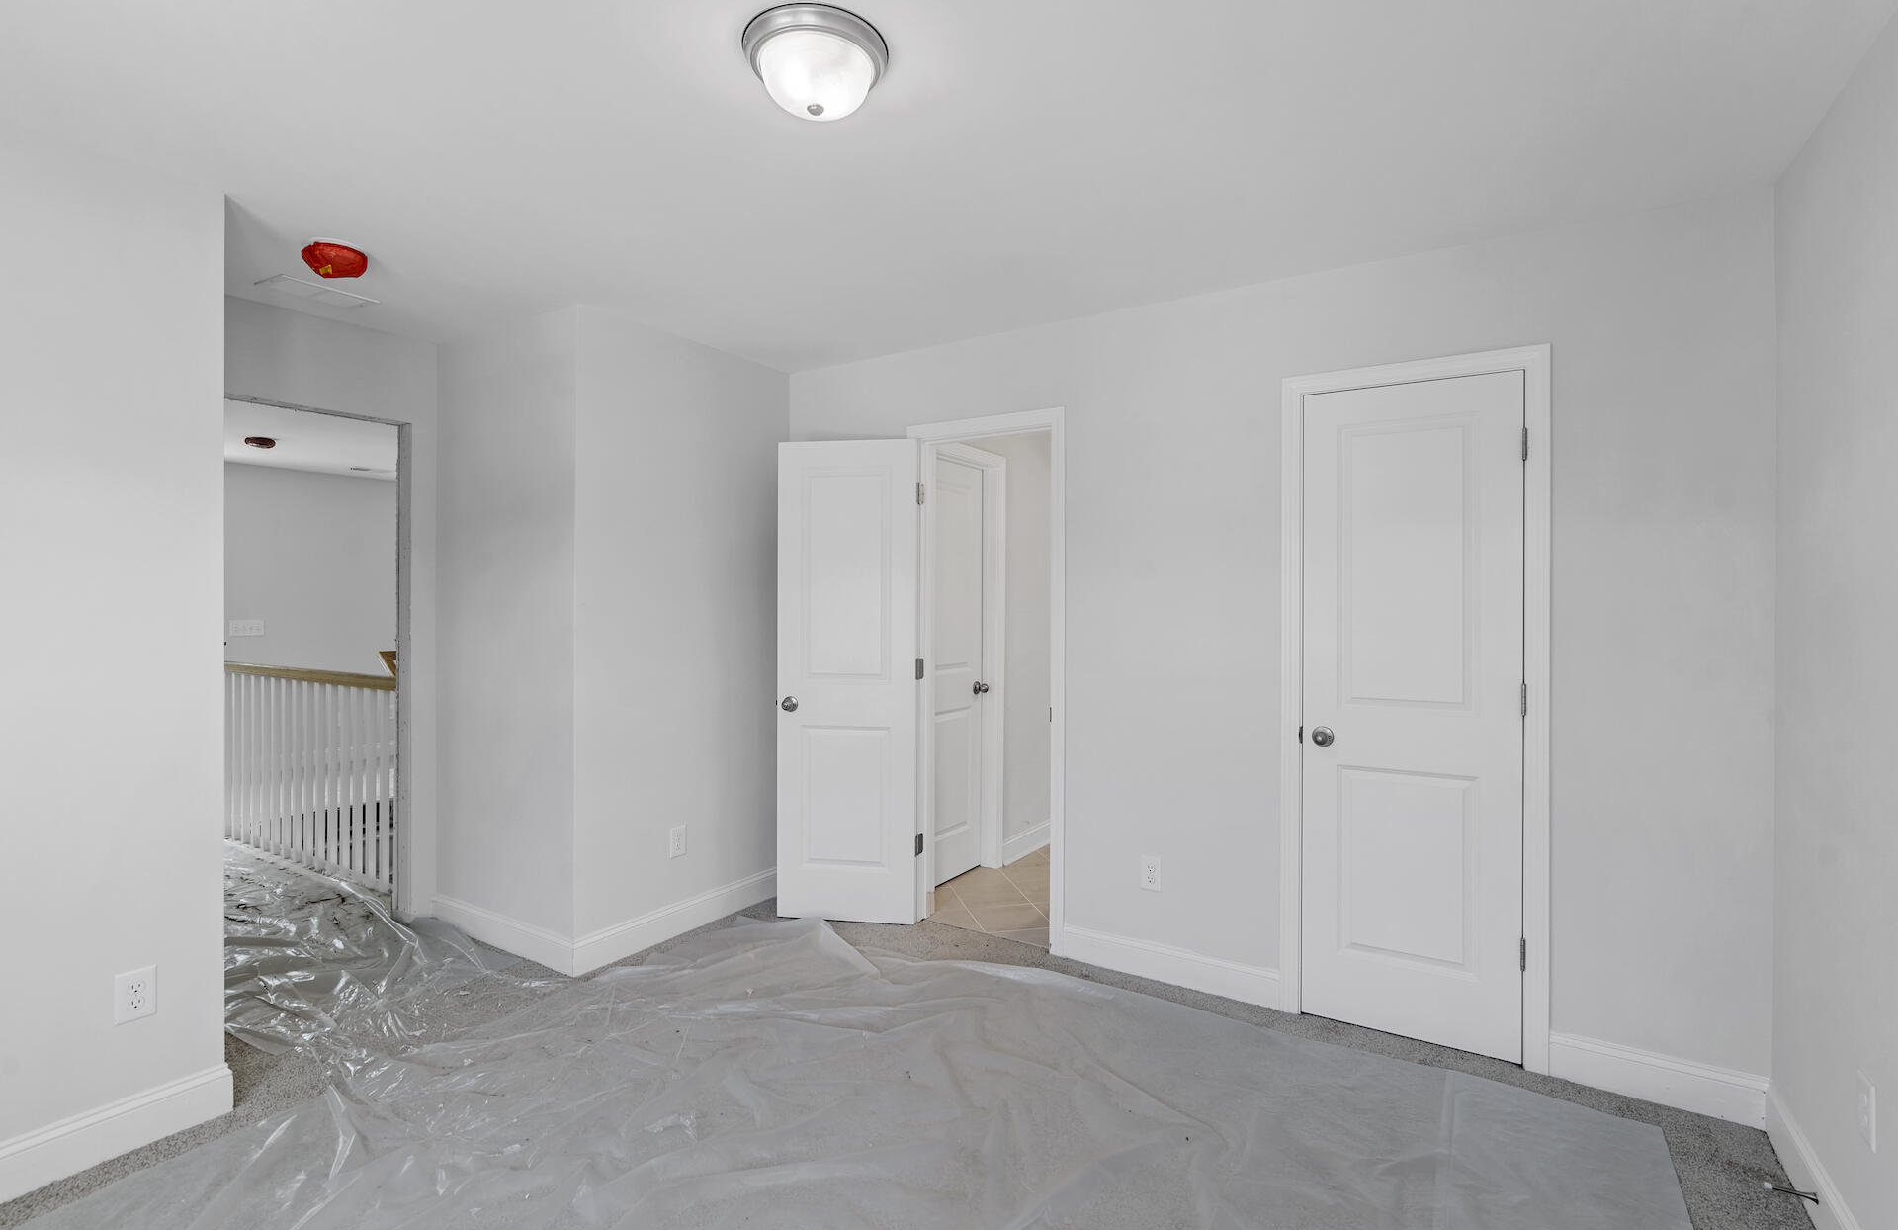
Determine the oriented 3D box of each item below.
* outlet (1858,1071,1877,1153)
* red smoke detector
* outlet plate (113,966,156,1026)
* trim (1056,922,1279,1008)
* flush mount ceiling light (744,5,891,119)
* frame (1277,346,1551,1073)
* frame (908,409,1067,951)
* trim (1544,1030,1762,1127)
[{"bbox_3d":[1.769,0.954,1.629,0.008,0.119,0.074,0,0,32],"label":"outlet"},{"bbox_3d":[-1.886,-1.095,2.594,0.155,0.065,0.155,0,0,32],"label":"red smoke detector"},{"bbox_3d":[-2.000,0.939,2.078,0.008,0.119,0.074,0,0,32],"label":"outlet plate"},{"bbox_3d":[0.769,1.255,3.011,0.783,0.137,0.016,0,0,32],"label":"trim"},{"bbox_3d":[-0.264,-1.057,1.687,0.290,0.125,0.290,0,0,0],"label":"flush mount ceiling light"},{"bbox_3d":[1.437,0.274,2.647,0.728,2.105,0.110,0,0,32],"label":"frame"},{"bbox_3d":[0.159,0.268,3.460,0.737,2.105,0.120,0,0,32],"label":"frame"},{"bbox_3d":[1.910,1.260,2.291,0.460,0.137,0.016,0,0,32],"label":"trim"}]

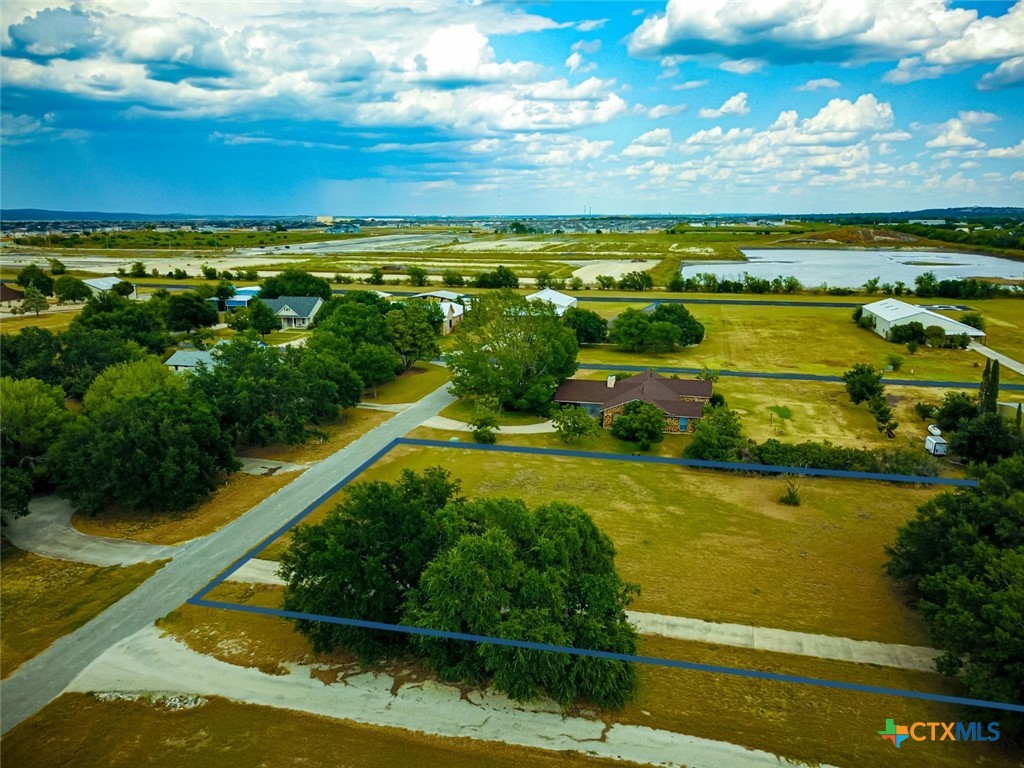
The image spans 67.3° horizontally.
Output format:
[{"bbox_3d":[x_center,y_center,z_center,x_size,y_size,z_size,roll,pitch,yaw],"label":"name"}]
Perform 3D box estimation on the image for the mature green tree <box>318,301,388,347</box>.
[{"bbox_3d":[-32.960,-10.900,161.430,14.770,13.000,14.330,0,12,0],"label":"mature green tree"}]

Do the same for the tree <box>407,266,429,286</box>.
[{"bbox_3d":[-42.605,-48.319,345.782,9.845,8.932,9.549,-2,13,-7],"label":"tree"}]

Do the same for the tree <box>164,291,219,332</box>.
[{"bbox_3d":[-88.167,-19.529,210.391,13.712,10.980,13.301,-5,13,-22],"label":"tree"}]

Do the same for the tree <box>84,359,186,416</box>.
[{"bbox_3d":[-55.568,1.194,113.473,13.115,10.210,12.459,-6,14,-26],"label":"tree"}]

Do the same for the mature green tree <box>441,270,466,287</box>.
[{"bbox_3d":[-25.690,-46.370,335.070,10.000,7.750,9.700,0,12,0],"label":"mature green tree"}]

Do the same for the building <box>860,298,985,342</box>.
[{"bbox_3d":[115.666,-18.362,218.128,23.228,7.895,34.311,3,13,13],"label":"building"}]

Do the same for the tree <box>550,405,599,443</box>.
[{"bbox_3d":[8.750,5.434,106.222,6.855,4.931,6.512,1,12,5],"label":"tree"}]

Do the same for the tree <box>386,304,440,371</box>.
[{"bbox_3d":[-19.540,-9.050,153.060,10.640,12.990,10.320,0,12,0],"label":"tree"}]

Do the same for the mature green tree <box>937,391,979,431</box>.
[{"bbox_3d":[66.642,4.033,114.371,5.437,6.292,5.273,7,14,30],"label":"mature green tree"}]

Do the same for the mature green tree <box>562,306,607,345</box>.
[{"bbox_3d":[18.386,-14.990,194.059,11.109,9.146,10.776,1,12,5],"label":"mature green tree"}]

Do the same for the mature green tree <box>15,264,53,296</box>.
[{"bbox_3d":[-184.524,-39.392,295.809,12.476,13.009,12.101,-8,15,-31],"label":"mature green tree"}]

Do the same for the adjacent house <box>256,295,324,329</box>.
[{"bbox_3d":[-63.462,-20.831,219.960,18.500,7.700,13.500,3,13,13],"label":"adjacent house"}]

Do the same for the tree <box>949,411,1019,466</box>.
[{"bbox_3d":[58.590,6.960,95.170,7.550,6.550,7.320,0,12,0],"label":"tree"}]

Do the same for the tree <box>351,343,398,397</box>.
[{"bbox_3d":[-23.647,-2.509,132.575,8.047,9.226,7.645,-2,13,-10],"label":"tree"}]

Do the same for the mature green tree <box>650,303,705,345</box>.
[{"bbox_3d":[39.050,-14.180,182.950,13.480,10.160,13.080,0,12,0],"label":"mature green tree"}]

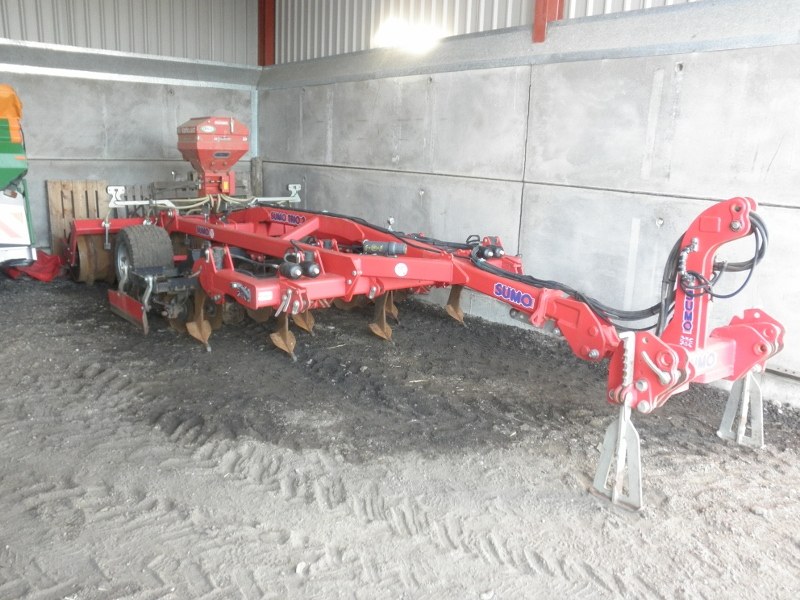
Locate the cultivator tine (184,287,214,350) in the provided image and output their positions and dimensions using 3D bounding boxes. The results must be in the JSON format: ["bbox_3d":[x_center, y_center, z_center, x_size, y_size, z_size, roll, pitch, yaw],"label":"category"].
[{"bbox_3d":[-1.777,0.156,5.817,0.270,0.550,0.330,-9,17,-36],"label":"cultivator tine"}]

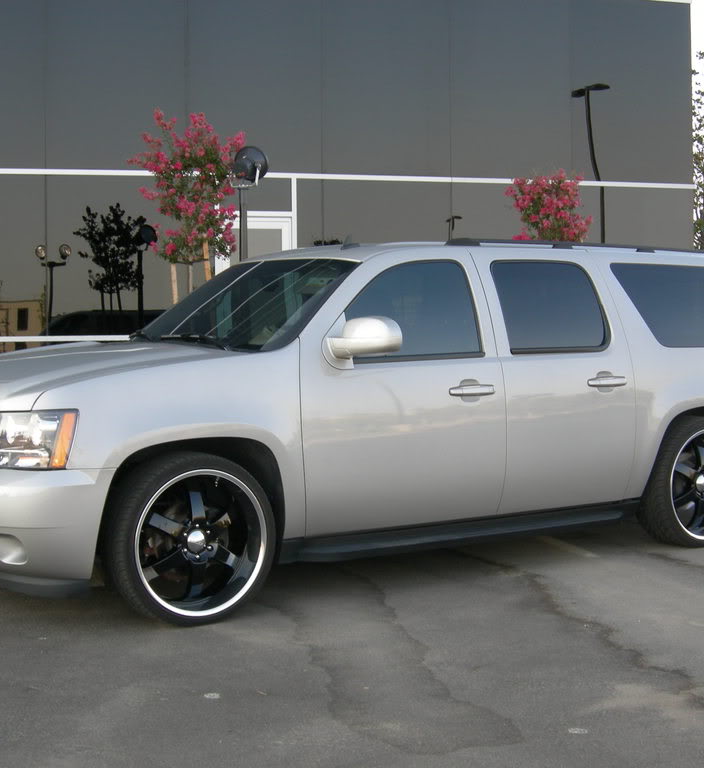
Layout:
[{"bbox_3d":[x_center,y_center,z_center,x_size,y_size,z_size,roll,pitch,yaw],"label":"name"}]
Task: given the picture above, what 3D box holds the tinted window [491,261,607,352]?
[{"bbox_3d":[1.062,-0.410,6.997,0.720,0.510,0.070,-2,-12,-34],"label":"tinted window"}]

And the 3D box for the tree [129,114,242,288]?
[{"bbox_3d":[-1.429,-0.860,11.285,1.000,3.024,1.000,0,3,0],"label":"tree"}]

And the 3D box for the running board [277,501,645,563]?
[{"bbox_3d":[0.645,0.739,6.693,2.400,0.140,0.190,-2,3,-34],"label":"running board"}]

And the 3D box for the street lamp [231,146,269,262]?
[{"bbox_3d":[-0.890,-0.705,11.292,0.310,2.709,0.300,-1,3,-14],"label":"street lamp"}]

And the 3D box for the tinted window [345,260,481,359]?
[{"bbox_3d":[0.286,-0.371,6.469,0.840,0.510,0.070,-2,-12,-34],"label":"tinted window"}]

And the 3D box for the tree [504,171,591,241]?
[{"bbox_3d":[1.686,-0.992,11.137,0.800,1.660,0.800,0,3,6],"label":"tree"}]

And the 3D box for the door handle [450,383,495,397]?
[{"bbox_3d":[0.598,0.028,6.499,0.280,0.060,0.060,-3,5,-35],"label":"door handle"}]

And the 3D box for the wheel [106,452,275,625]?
[{"bbox_3d":[-0.723,0.691,5.820,0.750,0.750,0.250,-2,3,-34],"label":"wheel"}]

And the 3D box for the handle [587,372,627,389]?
[{"bbox_3d":[1.386,-0.005,7.080,0.270,0.070,0.060,-2,3,-34],"label":"handle"}]

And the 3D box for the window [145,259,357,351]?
[{"bbox_3d":[-0.586,-0.414,6.884,0.790,0.150,1.470,-42,23,-26],"label":"window"}]

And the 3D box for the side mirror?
[{"bbox_3d":[0.059,-0.205,5.978,0.220,0.200,0.300,-3,5,-35],"label":"side mirror"}]

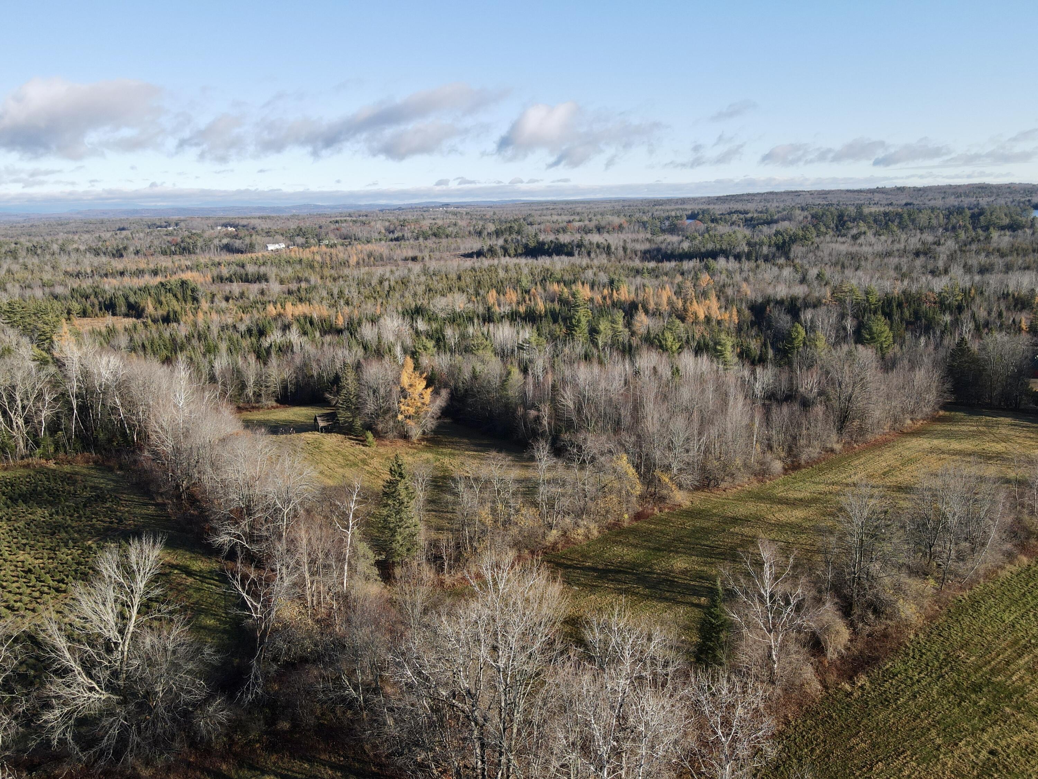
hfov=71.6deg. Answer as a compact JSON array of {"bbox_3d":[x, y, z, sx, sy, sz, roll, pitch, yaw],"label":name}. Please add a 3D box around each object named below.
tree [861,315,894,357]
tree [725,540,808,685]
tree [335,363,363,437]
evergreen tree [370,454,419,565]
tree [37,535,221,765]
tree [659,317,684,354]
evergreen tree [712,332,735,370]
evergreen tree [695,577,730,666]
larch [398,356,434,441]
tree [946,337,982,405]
[{"bbox_3d":[95.870,-10.390,194.440,8.980,19.000,8.980,-1,14,0],"label":"tree"},{"bbox_3d":[25.830,23.320,75.170,8.730,16.250,7.850,-1,14,0],"label":"tree"},{"bbox_3d":[-38.150,2.290,162.000,6.390,16.460,6.390,-1,14,0],"label":"tree"},{"bbox_3d":[-17.730,17.140,102.180,6.880,16.650,6.880,-1,14,0],"label":"evergreen tree"},{"bbox_3d":[-37.140,23.730,68.530,16.650,20.860,14.150,-1,14,0],"label":"tree"},{"bbox_3d":[44.140,-12.510,210.190,7.960,17.500,7.960,-1,14,0],"label":"tree"},{"bbox_3d":[51.350,-5.410,181.990,6.320,17.500,6.320,-1,14,0],"label":"evergreen tree"},{"bbox_3d":[20.930,25.400,77.870,3.860,11.080,3.860,-1,14,0],"label":"evergreen tree"},{"bbox_3d":[-22.750,1.740,158.380,7.850,18.670,7.850,-1,14,0],"label":"larch"},{"bbox_3d":[108.080,-4.430,174.720,8.470,16.760,8.470,-1,14,0],"label":"tree"}]

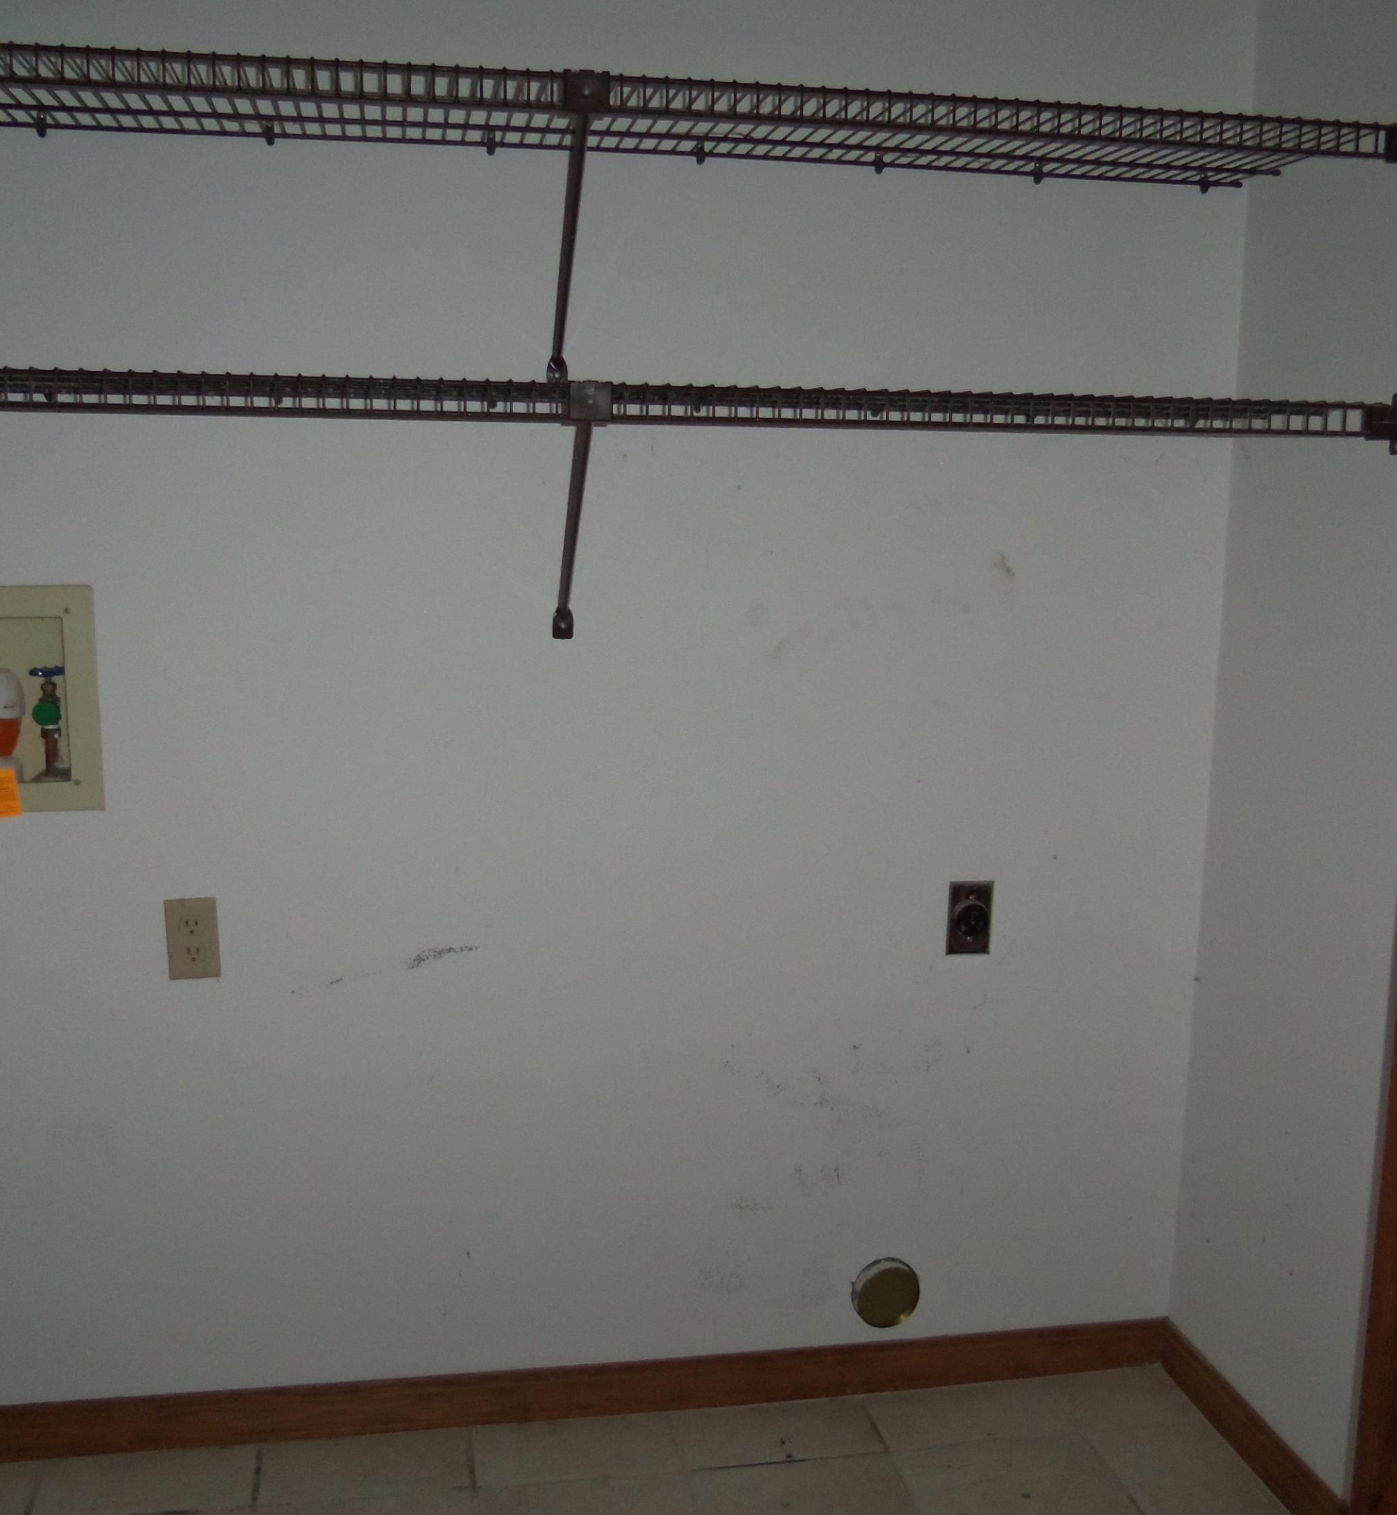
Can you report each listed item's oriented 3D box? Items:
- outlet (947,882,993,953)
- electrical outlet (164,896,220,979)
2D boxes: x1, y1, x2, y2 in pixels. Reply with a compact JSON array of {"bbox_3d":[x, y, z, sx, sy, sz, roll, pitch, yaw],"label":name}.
[{"bbox_3d":[0.413,0.245,2.484,0.070,0.114,0.012,-1,9,-10],"label":"outlet"},{"bbox_3d":[-0.707,0.255,2.289,0.070,0.114,0.008,-1,9,-10],"label":"electrical outlet"}]

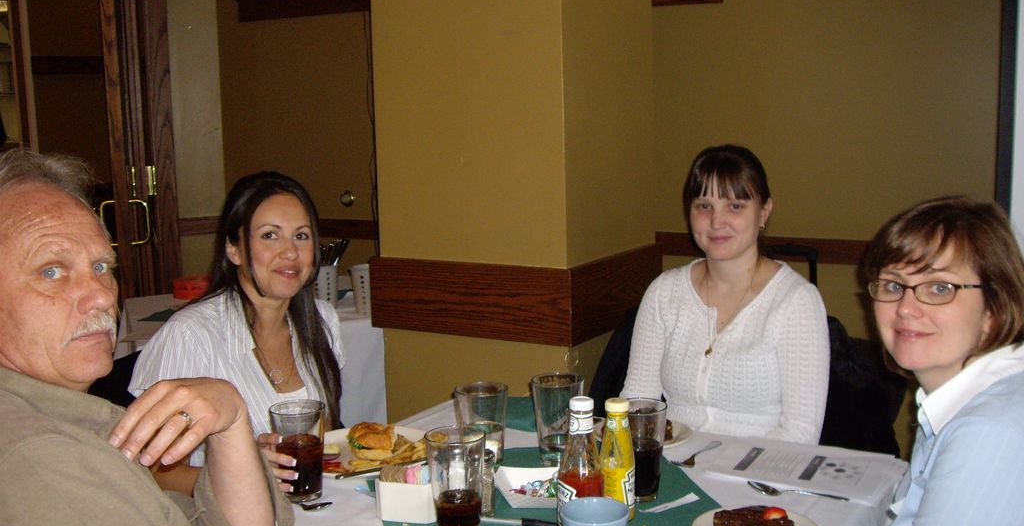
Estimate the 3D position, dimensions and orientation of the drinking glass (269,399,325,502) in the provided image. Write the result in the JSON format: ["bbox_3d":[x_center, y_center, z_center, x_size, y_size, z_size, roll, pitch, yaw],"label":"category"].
[{"bbox_3d":[-0.333,0.297,1.767,0.089,0.143,0.089,-4,7,-11],"label":"drinking glass"}]

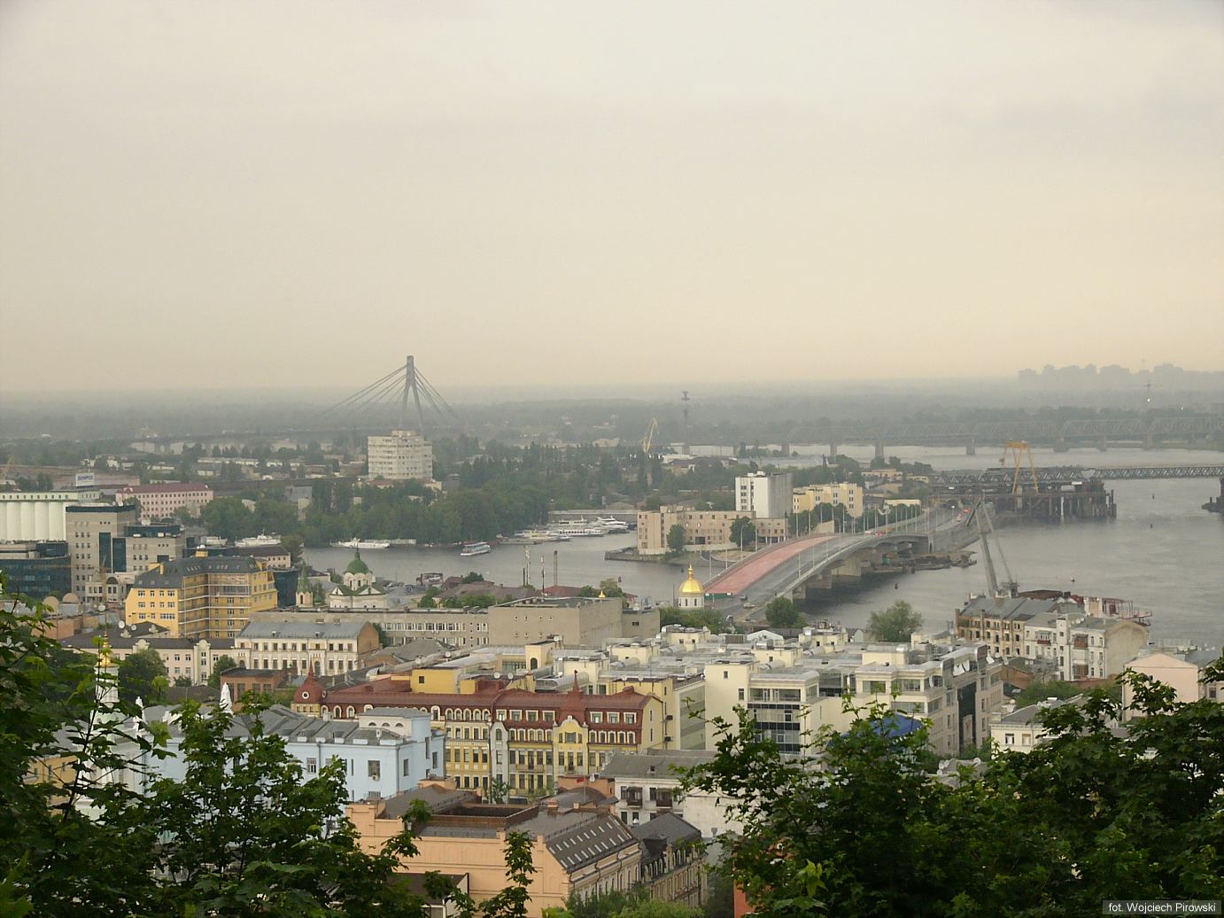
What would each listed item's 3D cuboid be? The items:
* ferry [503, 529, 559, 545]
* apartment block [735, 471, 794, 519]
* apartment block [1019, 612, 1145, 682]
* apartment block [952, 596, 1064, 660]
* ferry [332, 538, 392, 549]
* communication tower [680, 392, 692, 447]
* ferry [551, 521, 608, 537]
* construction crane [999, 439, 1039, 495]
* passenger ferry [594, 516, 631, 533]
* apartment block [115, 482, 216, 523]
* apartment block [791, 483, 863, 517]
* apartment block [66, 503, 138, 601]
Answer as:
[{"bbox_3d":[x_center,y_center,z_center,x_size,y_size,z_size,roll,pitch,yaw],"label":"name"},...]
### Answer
[{"bbox_3d":[-44.070,42.070,1707.000,30.500,7.300,6.500,-1,2,9],"label":"ferry"},{"bbox_3d":[69.720,22.180,1430.010,16.000,29.000,26.500,0,2,27],"label":"apartment block"},{"bbox_3d":[122.800,49.260,806.400,15.000,16.800,29.000,-2,2,-36],"label":"apartment block"},{"bbox_3d":[104.490,44.170,818.440,22.700,16.200,16.000,1,2,45],"label":"apartment block"},{"bbox_3d":[-120.450,40.060,1494.920,33.000,5.800,6.300,0,2,36],"label":"ferry"},{"bbox_3d":[76.230,-37.290,3200.000,12.000,64.000,11.000,-1,2,0],"label":"communication tower"},{"bbox_3d":[-18.660,39.610,1760.000,31.000,8.600,6.800,-1,2,5],"label":"ferry"},{"bbox_3d":[220.330,4.740,1688.400,12.000,27.500,30.000,-1,2,-10],"label":"construction crane"},{"bbox_3d":[0.000,38.090,1795.000,22.500,9.000,5.800,-1,2,3],"label":"passenger ferry"},{"bbox_3d":[-240.720,23.770,1675.430,50.000,20.500,13.000,-2,2,-23],"label":"apartment block"},{"bbox_3d":[105.610,22.340,1512.890,31.000,21.500,17.000,-1,2,15],"label":"apartment block"},{"bbox_3d":[-173.790,31.870,1059.130,19.500,33.500,12.500,0,2,23],"label":"apartment block"}]

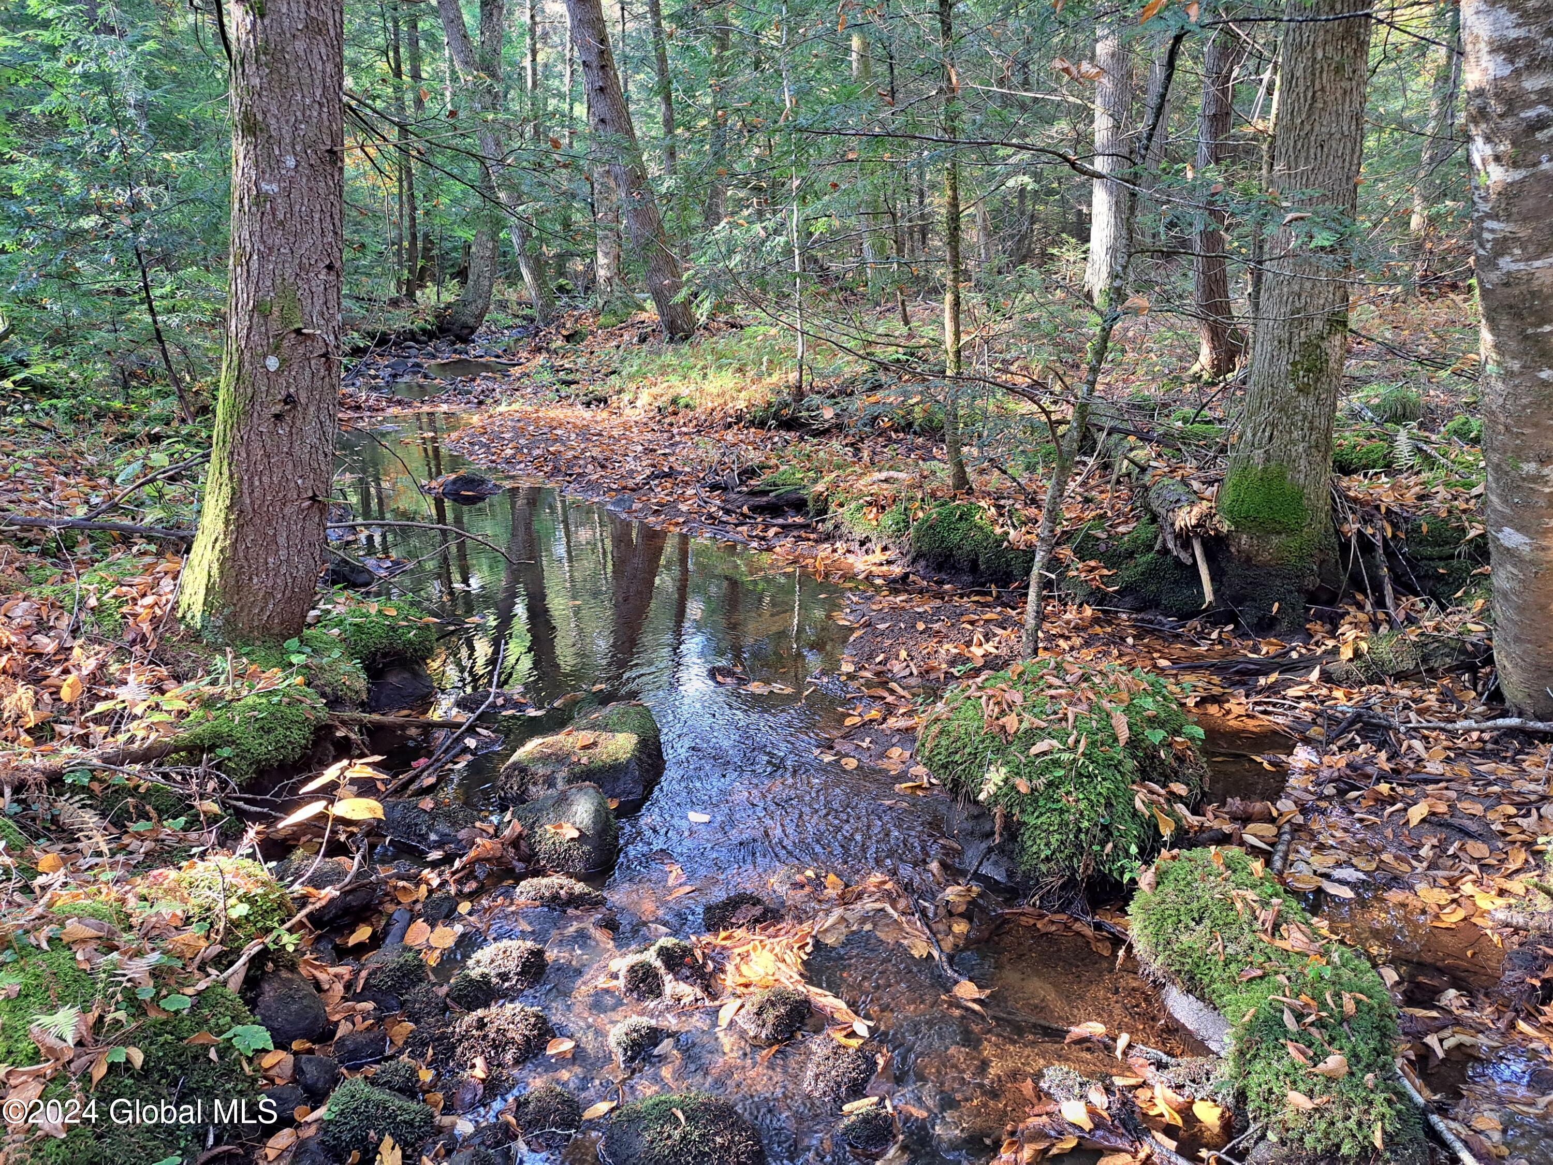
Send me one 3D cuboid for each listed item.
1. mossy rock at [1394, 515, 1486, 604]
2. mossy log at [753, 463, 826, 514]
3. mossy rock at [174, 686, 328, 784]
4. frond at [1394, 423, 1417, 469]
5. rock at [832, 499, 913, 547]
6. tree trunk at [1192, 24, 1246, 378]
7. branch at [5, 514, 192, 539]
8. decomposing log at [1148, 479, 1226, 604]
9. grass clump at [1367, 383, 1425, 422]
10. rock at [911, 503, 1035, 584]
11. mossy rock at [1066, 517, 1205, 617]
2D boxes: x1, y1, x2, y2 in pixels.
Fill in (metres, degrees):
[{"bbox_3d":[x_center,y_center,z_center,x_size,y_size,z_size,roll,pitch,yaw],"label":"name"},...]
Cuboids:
[{"bbox_3d":[2.874,-0.097,4.650,0.390,0.350,0.330,0,16,0],"label":"mossy rock"},{"bbox_3d":[0.070,-0.500,5.976,0.400,0.200,0.300,-2,18,-8],"label":"mossy log"},{"bbox_3d":[-1.580,0.452,3.251,0.407,0.217,0.346,-9,20,-24],"label":"mossy rock"},{"bbox_3d":[3.155,-0.678,5.400,0.120,0.230,0.070,0,16,0],"label":"frond"},{"bbox_3d":[0.493,-0.307,5.500,0.420,0.230,0.330,0,16,0],"label":"rock"},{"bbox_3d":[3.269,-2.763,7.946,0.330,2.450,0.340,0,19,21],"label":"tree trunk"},{"bbox_3d":[-2.933,-0.228,4.653,0.980,0.080,0.100,4,19,13],"label":"branch"},{"bbox_3d":[1.749,-0.174,4.600,0.300,0.480,0.450,0,16,0],"label":"decomposing log"},{"bbox_3d":[3.707,-1.068,6.450,0.340,0.210,0.300,10,20,27],"label":"grass clump"},{"bbox_3d":[0.913,-0.185,5.050,0.600,0.360,0.420,0,16,0],"label":"rock"},{"bbox_3d":[1.495,-0.062,4.523,0.555,0.392,0.416,5,19,17],"label":"mossy rock"}]

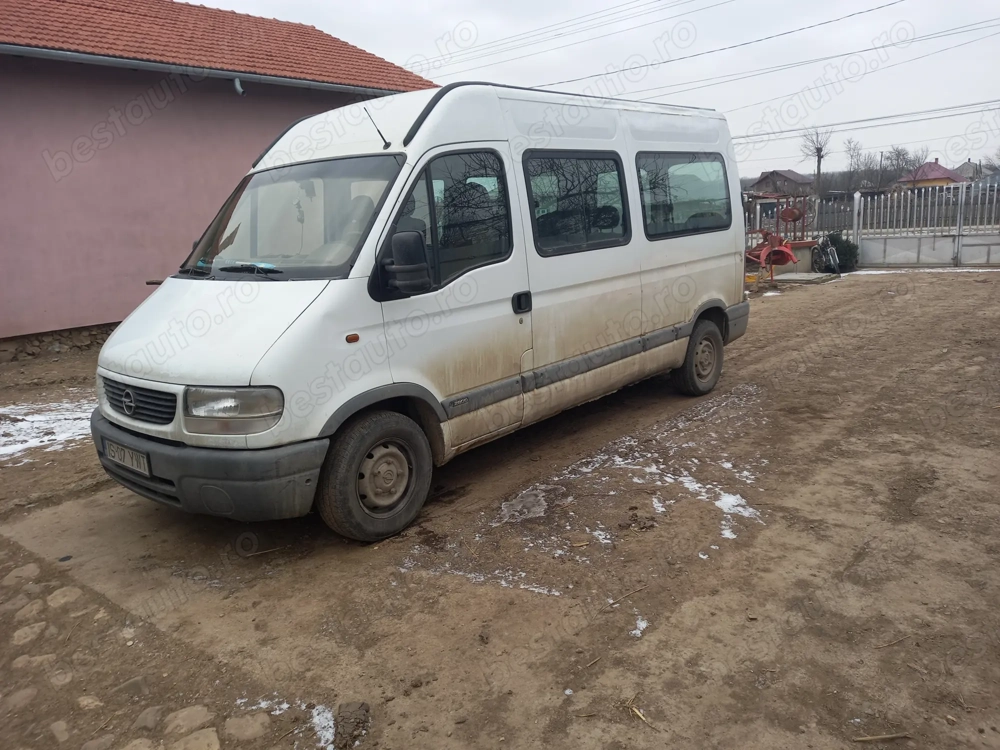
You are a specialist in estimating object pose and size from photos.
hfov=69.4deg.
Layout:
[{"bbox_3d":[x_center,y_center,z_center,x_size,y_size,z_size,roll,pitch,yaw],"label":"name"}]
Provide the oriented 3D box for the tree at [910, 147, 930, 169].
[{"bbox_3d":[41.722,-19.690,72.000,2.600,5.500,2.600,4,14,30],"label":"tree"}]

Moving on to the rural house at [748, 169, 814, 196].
[{"bbox_3d":[40.290,-26.313,103.000,7.500,6.000,9.000,7,15,38],"label":"rural house"}]

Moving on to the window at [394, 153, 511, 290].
[{"bbox_3d":[-0.244,-0.881,4.061,0.070,0.760,0.930,0,12,44],"label":"window"}]

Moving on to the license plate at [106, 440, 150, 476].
[{"bbox_3d":[-1.972,0.420,3.821,0.520,0.112,0.020,8,17,41],"label":"license plate"}]

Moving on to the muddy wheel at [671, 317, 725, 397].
[{"bbox_3d":[1.812,-0.160,6.580,0.220,0.685,0.685,9,17,42],"label":"muddy wheel"}]

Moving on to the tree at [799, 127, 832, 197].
[{"bbox_3d":[16.680,-10.444,38.000,1.850,5.100,1.850,2,14,22],"label":"tree"}]

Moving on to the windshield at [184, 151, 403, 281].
[{"bbox_3d":[-1.319,-0.890,4.255,1.720,0.860,0.150,9,-19,42],"label":"windshield"}]

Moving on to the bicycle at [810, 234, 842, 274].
[{"bbox_3d":[7.460,-2.792,16.500,0.580,1.020,1.650,-4,13,-4],"label":"bicycle"}]

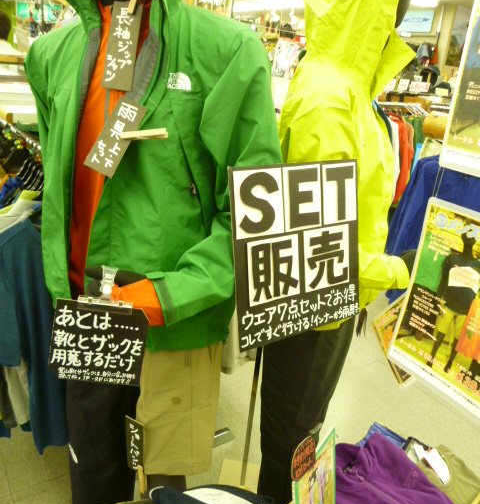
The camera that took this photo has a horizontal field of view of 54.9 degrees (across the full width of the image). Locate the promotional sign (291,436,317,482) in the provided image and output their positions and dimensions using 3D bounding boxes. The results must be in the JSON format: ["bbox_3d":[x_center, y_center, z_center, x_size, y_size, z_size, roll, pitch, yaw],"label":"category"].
[{"bbox_3d":[0.146,0.469,1.050,0.005,0.094,0.112,8,21,35],"label":"promotional sign"}]

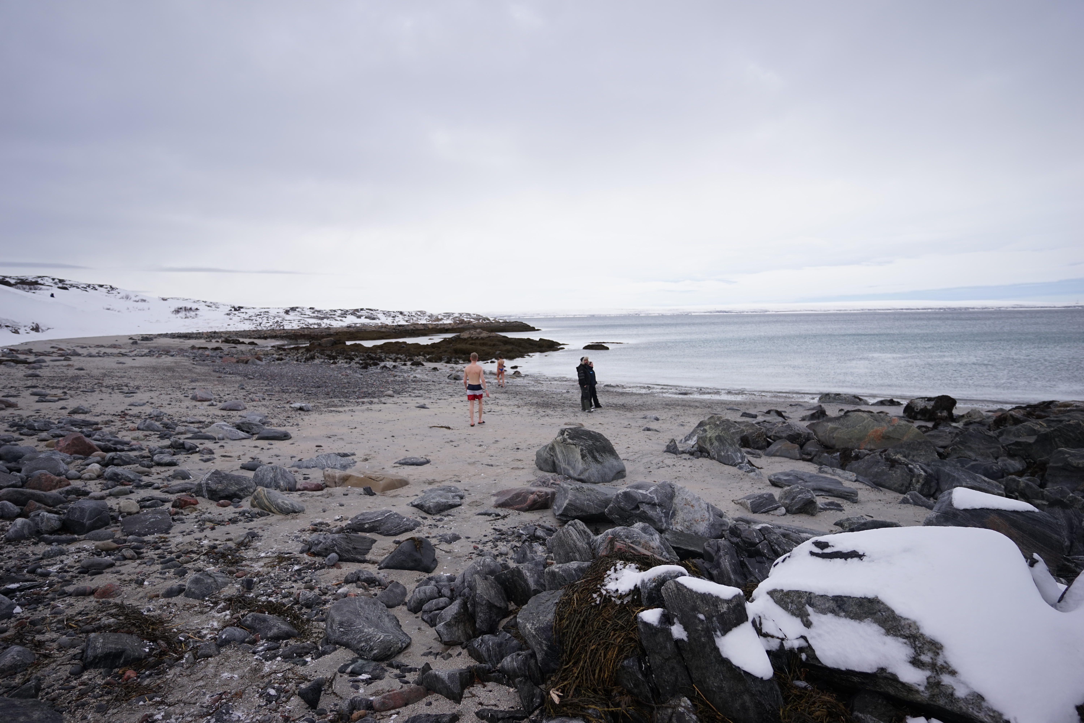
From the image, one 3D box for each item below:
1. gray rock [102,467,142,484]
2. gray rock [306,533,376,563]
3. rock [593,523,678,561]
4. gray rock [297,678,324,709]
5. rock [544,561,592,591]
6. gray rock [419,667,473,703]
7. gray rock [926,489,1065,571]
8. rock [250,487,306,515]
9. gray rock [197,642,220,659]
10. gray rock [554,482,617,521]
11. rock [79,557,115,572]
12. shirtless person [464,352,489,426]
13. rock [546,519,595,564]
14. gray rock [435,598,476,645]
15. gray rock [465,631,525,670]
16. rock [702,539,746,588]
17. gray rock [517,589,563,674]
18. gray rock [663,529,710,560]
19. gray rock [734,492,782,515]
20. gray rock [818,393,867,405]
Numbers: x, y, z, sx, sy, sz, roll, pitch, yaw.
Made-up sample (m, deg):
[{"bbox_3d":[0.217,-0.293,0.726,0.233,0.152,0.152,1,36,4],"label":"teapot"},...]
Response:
[{"bbox_3d":[-5.320,1.428,6.490,0.401,0.175,0.261,-3,5,-20],"label":"gray rock"},{"bbox_3d":[-1.770,1.635,4.513,0.587,0.170,0.364,0,5,10],"label":"gray rock"},{"bbox_3d":[0.788,1.514,4.301,0.712,0.279,0.463,0,5,8],"label":"rock"},{"bbox_3d":[-1.183,1.695,2.617,0.125,0.121,0.106,-3,5,-22],"label":"gray rock"},{"bbox_3d":[0.201,1.559,3.731,0.367,0.190,0.257,0,5,10],"label":"rock"},{"bbox_3d":[-0.447,1.528,2.420,0.260,0.130,0.160,-1,5,-5],"label":"gray rock"},{"bbox_3d":[4.080,1.500,4.650,0.720,0.550,1.000,-4,6,-35],"label":"gray rock"},{"bbox_3d":[-2.740,1.445,5.320,0.502,0.232,0.326,-2,5,-15],"label":"rock"},{"bbox_3d":[-1.965,1.704,3.020,0.116,0.065,0.087,-3,5,-25],"label":"gray rock"},{"bbox_3d":[0.527,1.575,5.772,0.811,0.376,0.486,-1,5,-5],"label":"gray rock"},{"bbox_3d":[-3.209,1.463,3.696,0.199,0.070,0.100,-2,5,-12],"label":"rock"},{"bbox_3d":[-1.631,0.684,12.720,0.620,1.810,0.500,-1,5,5],"label":"shirtless person"},{"bbox_3d":[0.237,1.490,4.276,0.407,0.333,0.346,0,5,10],"label":"rock"},{"bbox_3d":[-0.529,1.568,3.133,0.247,0.224,0.223,-1,5,0],"label":"gray rock"},{"bbox_3d":[-0.252,1.560,2.772,0.300,0.150,0.190,-2,5,-10],"label":"gray rock"},{"bbox_3d":[1.339,1.499,3.774,0.305,0.355,0.275,0,5,10],"label":"rock"},{"bbox_3d":[0.008,1.366,2.596,0.300,0.410,0.280,0,5,10],"label":"gray rock"},{"bbox_3d":[1.262,1.576,4.446,0.430,0.190,0.258,0,5,12],"label":"gray rock"},{"bbox_3d":[2.586,1.702,6.153,0.524,0.205,0.341,1,5,22],"label":"gray rock"},{"bbox_3d":[11.534,1.442,19.648,1.676,0.403,1.006,2,6,27],"label":"gray rock"}]

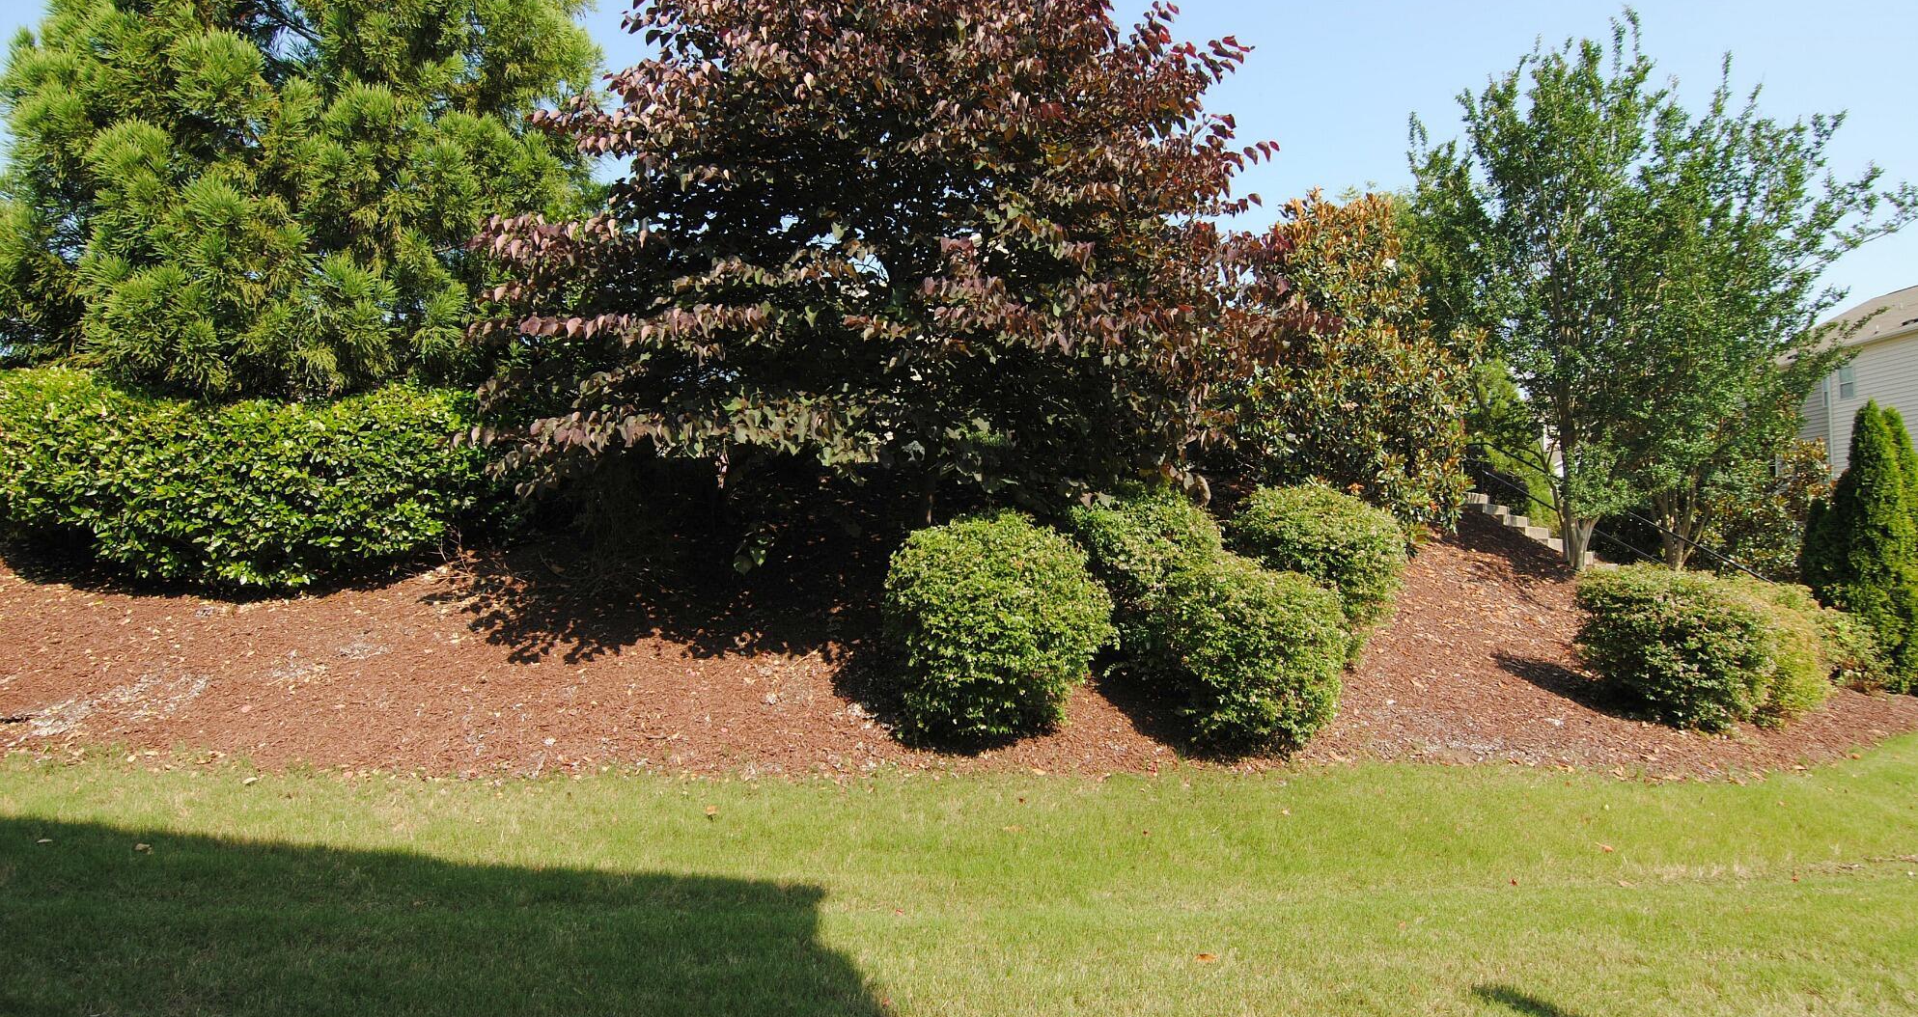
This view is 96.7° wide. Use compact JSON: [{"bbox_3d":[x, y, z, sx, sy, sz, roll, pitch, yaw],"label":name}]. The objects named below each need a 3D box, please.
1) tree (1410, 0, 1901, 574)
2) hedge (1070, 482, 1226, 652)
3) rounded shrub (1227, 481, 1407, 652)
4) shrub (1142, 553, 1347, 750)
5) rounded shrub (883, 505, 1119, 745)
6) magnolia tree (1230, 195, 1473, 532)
[{"bbox_3d":[8.600,-2.800,10.900,5.600,7.000,5.200,0,-2,0],"label":"tree"},{"bbox_3d":[1.550,0.500,7.000,1.350,1.380,1.350,0,-2,0],"label":"hedge"},{"bbox_3d":[2.950,0.500,7.000,1.400,1.400,1.400,0,-2,0],"label":"rounded shrub"},{"bbox_3d":[1.930,0.950,5.800,1.320,1.320,1.300,0,-2,0],"label":"shrub"},{"bbox_3d":[0.270,0.800,5.800,1.530,1.500,1.500,0,-2,0],"label":"rounded shrub"},{"bbox_3d":[4.200,-1.550,9.200,2.500,3.700,2.500,0,-2,0],"label":"magnolia tree"}]

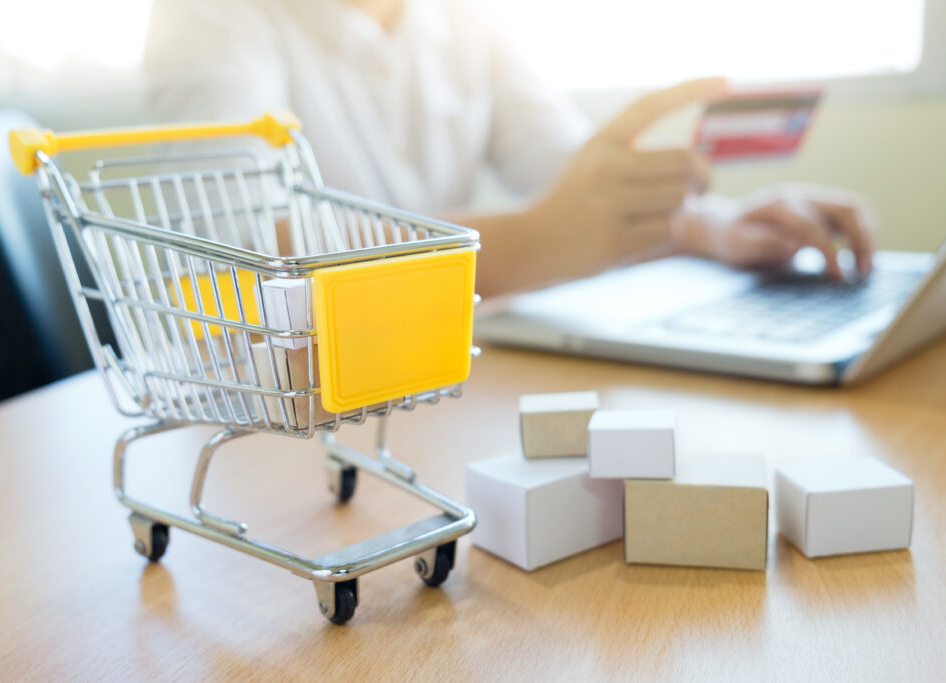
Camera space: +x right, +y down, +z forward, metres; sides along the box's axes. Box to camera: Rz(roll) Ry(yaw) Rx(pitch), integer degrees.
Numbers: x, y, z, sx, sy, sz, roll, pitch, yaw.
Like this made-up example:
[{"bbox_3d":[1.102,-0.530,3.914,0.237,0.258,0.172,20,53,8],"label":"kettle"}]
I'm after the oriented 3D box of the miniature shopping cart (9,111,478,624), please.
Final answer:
[{"bbox_3d":[-0.056,0.000,0.279,0.089,0.126,0.132,-12,14,-37],"label":"miniature shopping cart"}]

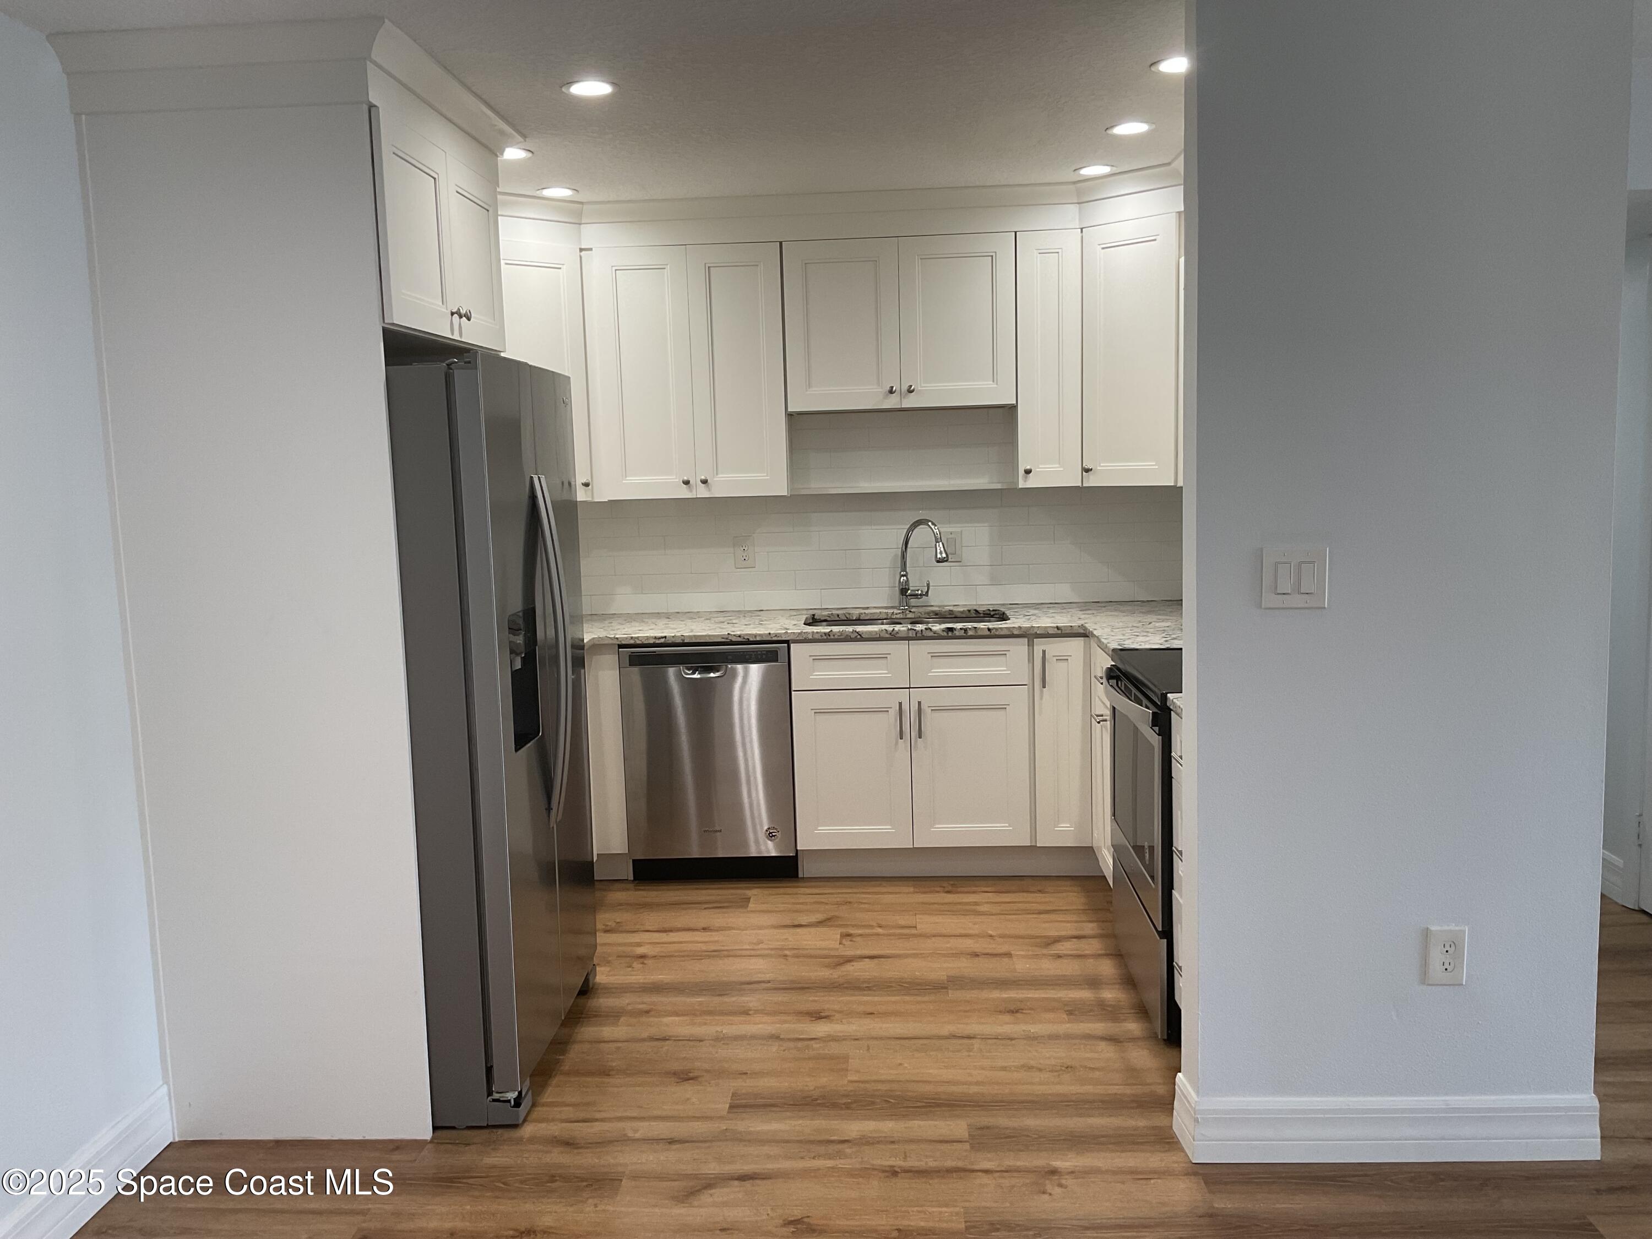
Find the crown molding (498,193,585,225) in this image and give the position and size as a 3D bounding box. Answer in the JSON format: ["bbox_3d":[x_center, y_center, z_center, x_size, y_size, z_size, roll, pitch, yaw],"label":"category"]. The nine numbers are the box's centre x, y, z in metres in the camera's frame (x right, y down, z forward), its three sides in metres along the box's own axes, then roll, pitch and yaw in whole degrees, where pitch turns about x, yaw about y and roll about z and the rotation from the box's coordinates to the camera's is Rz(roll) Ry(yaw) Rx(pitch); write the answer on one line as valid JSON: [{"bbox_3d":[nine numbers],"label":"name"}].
[{"bbox_3d":[-1.006,-1.414,4.756,0.410,0.068,0.065,-8,9,-42],"label":"crown molding"}]

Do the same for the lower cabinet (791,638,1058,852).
[{"bbox_3d":[0.358,0.413,5.172,0.900,0.755,0.610,-1,7,3],"label":"lower cabinet"}]

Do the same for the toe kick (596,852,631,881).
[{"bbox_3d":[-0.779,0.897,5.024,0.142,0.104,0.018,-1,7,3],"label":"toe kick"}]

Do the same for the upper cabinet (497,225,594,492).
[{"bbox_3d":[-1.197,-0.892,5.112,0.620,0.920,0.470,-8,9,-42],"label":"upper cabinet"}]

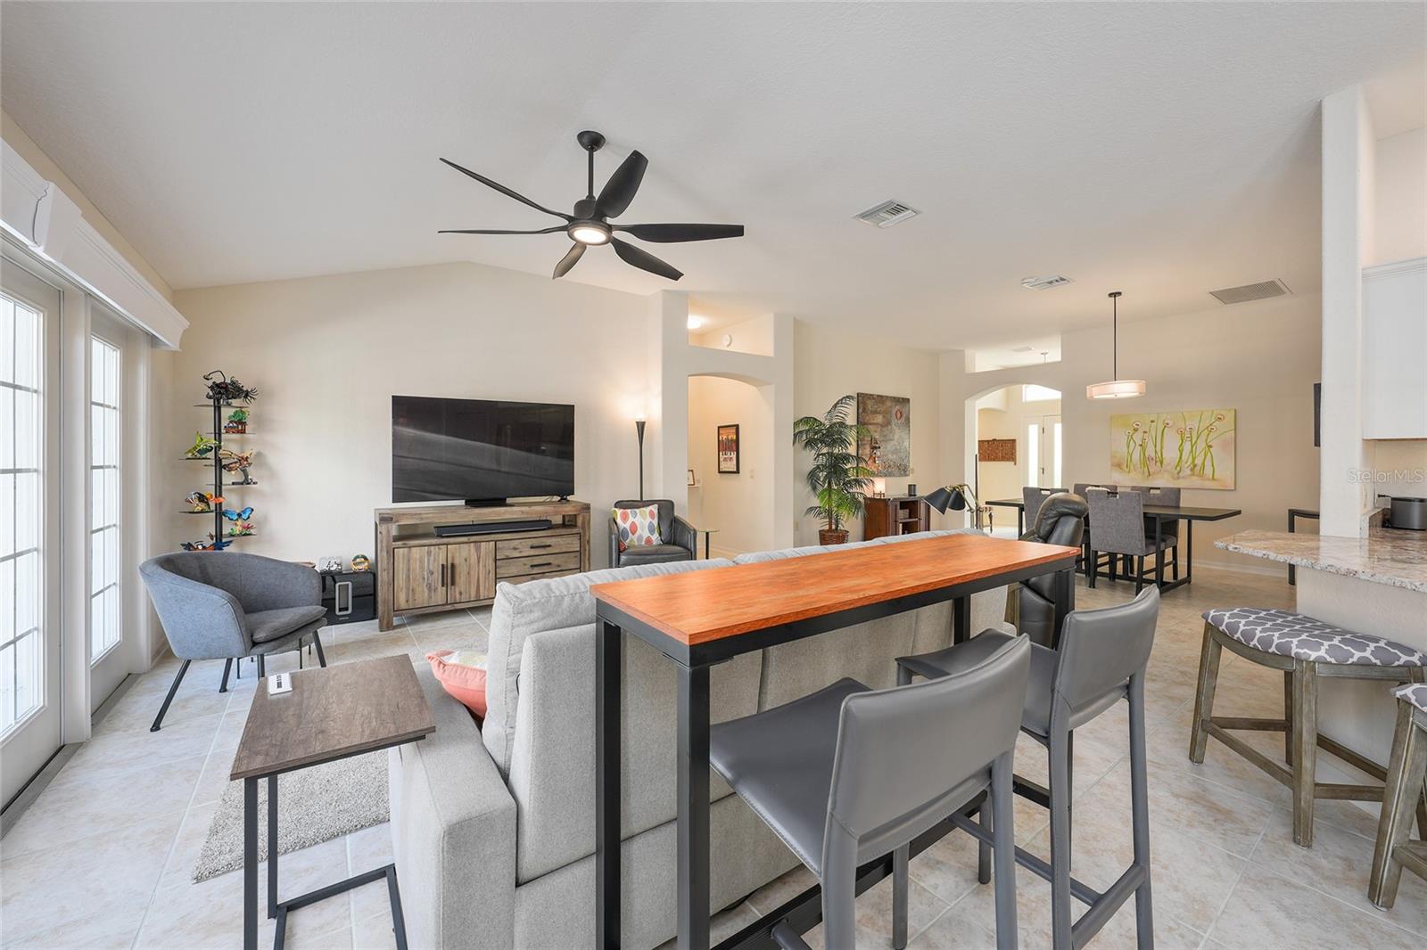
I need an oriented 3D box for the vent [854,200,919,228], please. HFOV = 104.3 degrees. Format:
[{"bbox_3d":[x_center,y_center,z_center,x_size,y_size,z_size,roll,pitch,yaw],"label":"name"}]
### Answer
[{"bbox_3d":[1.220,-1.810,3.881,0.340,0.035,0.340,-1,1,-35],"label":"vent"}]

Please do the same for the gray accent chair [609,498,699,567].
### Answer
[{"bbox_3d":[-0.550,0.673,5.020,0.710,0.845,0.720,0,1,-26],"label":"gray accent chair"}]

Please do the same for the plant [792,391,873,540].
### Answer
[{"bbox_3d":[1.470,0.030,6.760,0.980,2.020,0.920,0,1,0],"label":"plant"}]

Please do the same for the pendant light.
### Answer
[{"bbox_3d":[4.168,-1.338,5.754,0.615,1.080,0.615,-1,1,-35],"label":"pendant light"}]

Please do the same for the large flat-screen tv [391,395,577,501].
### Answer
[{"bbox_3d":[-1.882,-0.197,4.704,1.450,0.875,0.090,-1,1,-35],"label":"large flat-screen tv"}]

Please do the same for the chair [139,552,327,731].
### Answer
[{"bbox_3d":[-2.420,0.780,2.790,0.670,0.775,0.690,0,1,0],"label":"chair"}]

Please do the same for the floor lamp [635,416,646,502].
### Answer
[{"bbox_3d":[-0.716,0.255,5.497,0.250,1.650,0.250,-1,1,-35],"label":"floor lamp"}]

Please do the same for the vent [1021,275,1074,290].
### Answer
[{"bbox_3d":[3.265,-1.859,5.391,0.340,0.035,0.340,-1,1,-35],"label":"vent"}]

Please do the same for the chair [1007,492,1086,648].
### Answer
[{"bbox_3d":[1.930,0.621,3.750,0.920,1.030,0.820,1,1,40],"label":"chair"}]

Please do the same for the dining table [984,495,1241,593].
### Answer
[{"bbox_3d":[4.065,0.696,5.798,0.950,0.750,1.970,-1,1,-35],"label":"dining table"}]

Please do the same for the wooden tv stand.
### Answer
[{"bbox_3d":[-1.877,0.682,4.653,1.600,0.850,0.450,-1,1,-35],"label":"wooden tv stand"}]

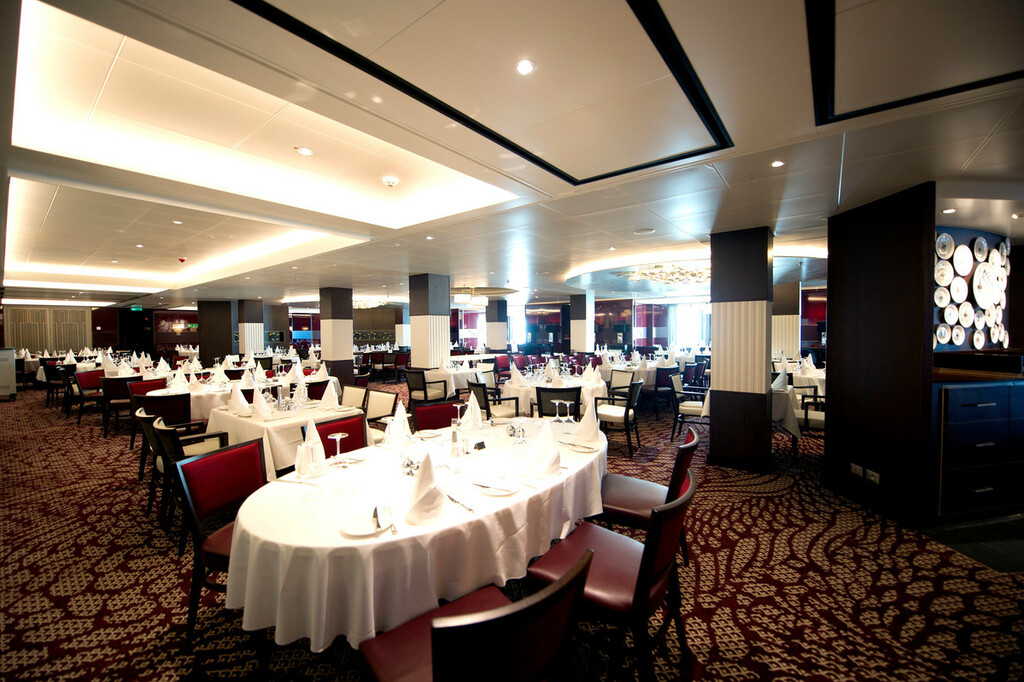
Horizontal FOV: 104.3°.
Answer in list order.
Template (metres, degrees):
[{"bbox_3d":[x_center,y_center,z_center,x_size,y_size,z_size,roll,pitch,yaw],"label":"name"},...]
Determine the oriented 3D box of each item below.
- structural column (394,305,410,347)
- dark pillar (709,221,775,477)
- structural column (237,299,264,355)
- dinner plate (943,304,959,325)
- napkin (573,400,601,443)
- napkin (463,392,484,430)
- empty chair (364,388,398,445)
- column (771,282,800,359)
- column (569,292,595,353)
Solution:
[{"bbox_3d":[-4.724,-0.228,17.463,0.509,2.438,0.509,1,2,38],"label":"structural column"},{"bbox_3d":[2.461,0.086,4.271,0.509,2.438,0.509,1,2,38],"label":"dark pillar"},{"bbox_3d":[-8.237,-0.042,12.620,0.513,2.462,0.513,1,2,39],"label":"structural column"},{"bbox_3d":[4.297,-0.253,3.890,0.200,0.200,0.025,-1,2,-14],"label":"dinner plate"},{"bbox_3d":[0.472,0.502,2.551,0.150,0.250,0.150,-1,2,0],"label":"napkin"},{"bbox_3d":[-0.272,0.481,2.783,0.120,0.245,0.145,1,2,38],"label":"napkin"},{"bbox_3d":[-1.495,0.946,3.944,0.560,0.831,0.560,1,2,39],"label":"empty chair"},{"bbox_3d":[6.228,-0.065,9.062,0.513,2.462,0.513,1,2,39],"label":"column"},{"bbox_3d":[2.147,-0.132,12.037,0.509,2.438,0.509,1,2,38],"label":"column"}]

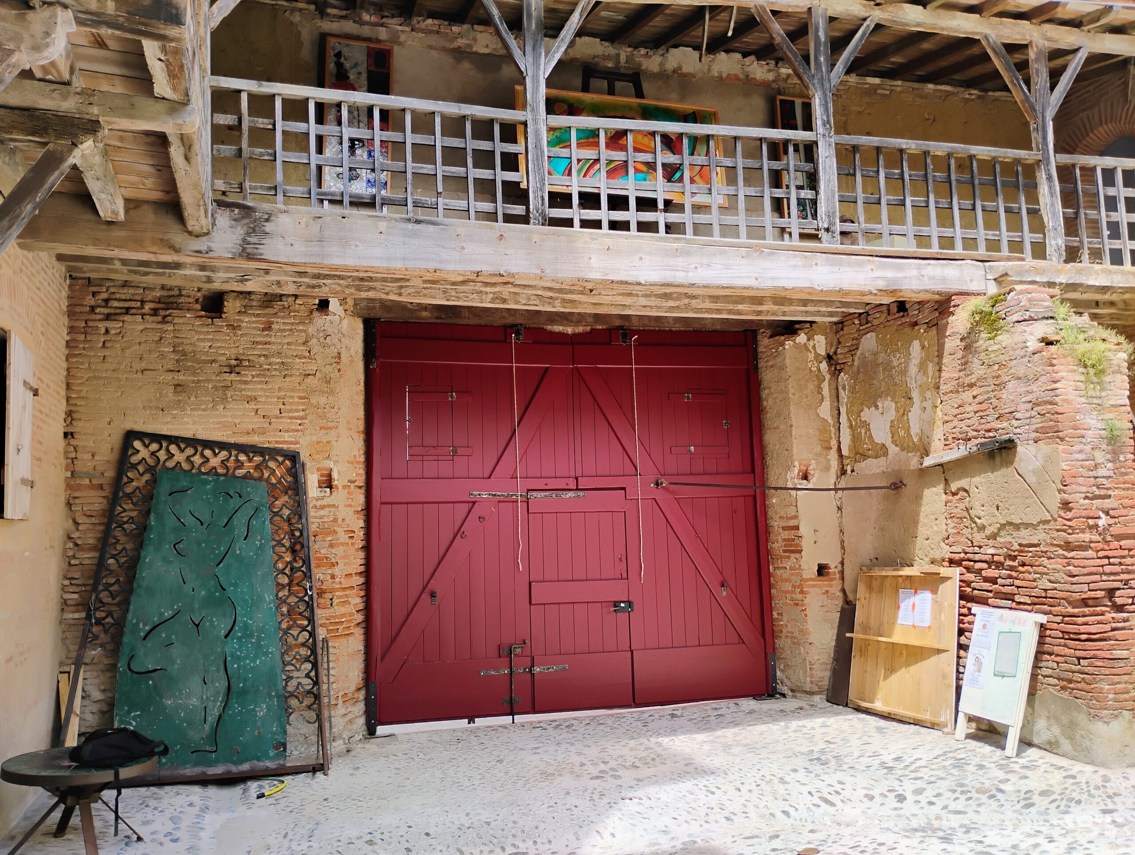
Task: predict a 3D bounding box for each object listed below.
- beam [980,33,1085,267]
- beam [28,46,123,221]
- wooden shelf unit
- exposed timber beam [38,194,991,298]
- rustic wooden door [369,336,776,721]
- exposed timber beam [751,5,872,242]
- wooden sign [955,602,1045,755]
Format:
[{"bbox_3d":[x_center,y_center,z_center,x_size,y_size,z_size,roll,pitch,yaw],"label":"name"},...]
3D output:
[{"bbox_3d":[4.430,-2.560,8.532,1.239,2.157,0.170,0,-6,-16],"label":"beam"},{"bbox_3d":[-2.693,-1.584,5.140,0.160,0.180,2.200,0,-6,-19],"label":"beam"},{"bbox_3d":[2.790,1.812,7.759,0.130,1.238,1.316,10,-11,-17],"label":"wooden shelf unit"},{"bbox_3d":[0.005,-1.355,7.183,7.557,0.370,0.300,0,-6,-16],"label":"exposed timber beam"},{"bbox_3d":[0.083,0.805,8.257,3.640,3.420,0.140,0,-6,-14],"label":"rustic wooden door"},{"bbox_3d":[2.202,-2.603,7.906,1.188,2.105,0.170,0,-6,-16],"label":"exposed timber beam"},{"bbox_3d":[3.183,1.879,6.798,0.110,1.019,0.657,17,-10,-13],"label":"wooden sign"}]

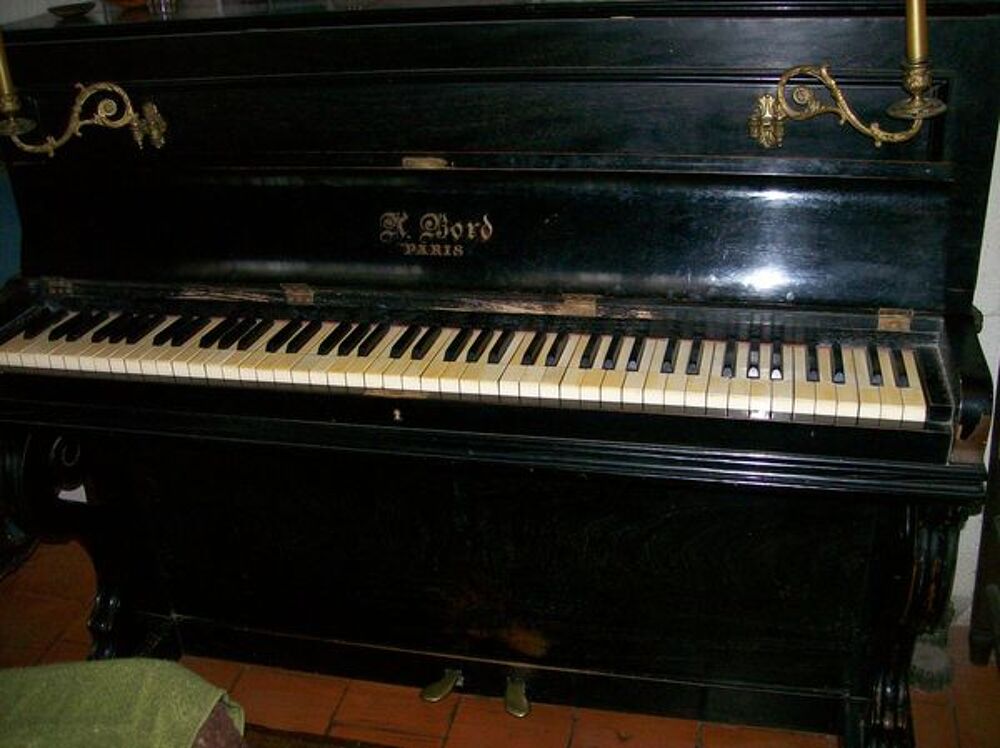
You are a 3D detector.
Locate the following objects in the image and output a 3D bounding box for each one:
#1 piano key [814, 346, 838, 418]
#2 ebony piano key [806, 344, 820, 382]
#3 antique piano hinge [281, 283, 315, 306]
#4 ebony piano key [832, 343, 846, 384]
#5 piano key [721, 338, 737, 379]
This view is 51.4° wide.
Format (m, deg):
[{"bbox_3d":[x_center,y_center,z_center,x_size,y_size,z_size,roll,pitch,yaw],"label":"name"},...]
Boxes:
[{"bbox_3d":[0.367,0.007,1.178,0.023,0.020,0.147,3,25,13],"label":"piano key"},{"bbox_3d":[0.357,-0.018,1.186,0.011,0.011,0.097,3,27,13],"label":"ebony piano key"},{"bbox_3d":[-0.267,-0.105,1.372,0.039,0.029,0.012,3,25,13],"label":"antique piano hinge"},{"bbox_3d":[0.386,-0.014,1.187,0.012,0.012,0.097,3,25,13],"label":"ebony piano key"},{"bbox_3d":[0.267,-0.022,1.206,0.011,0.012,0.099,3,24,13],"label":"piano key"}]

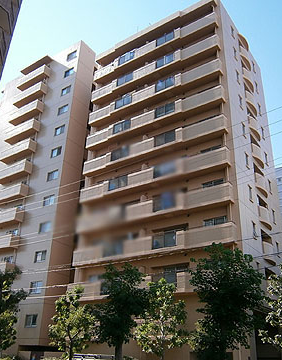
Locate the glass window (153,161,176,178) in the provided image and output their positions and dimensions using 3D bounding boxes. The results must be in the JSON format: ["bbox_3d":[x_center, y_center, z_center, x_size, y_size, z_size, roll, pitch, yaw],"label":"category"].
[{"bbox_3d":[1.771,-0.785,27.592,1.970,0.880,0.100,-15,-32,31],"label":"glass window"}]

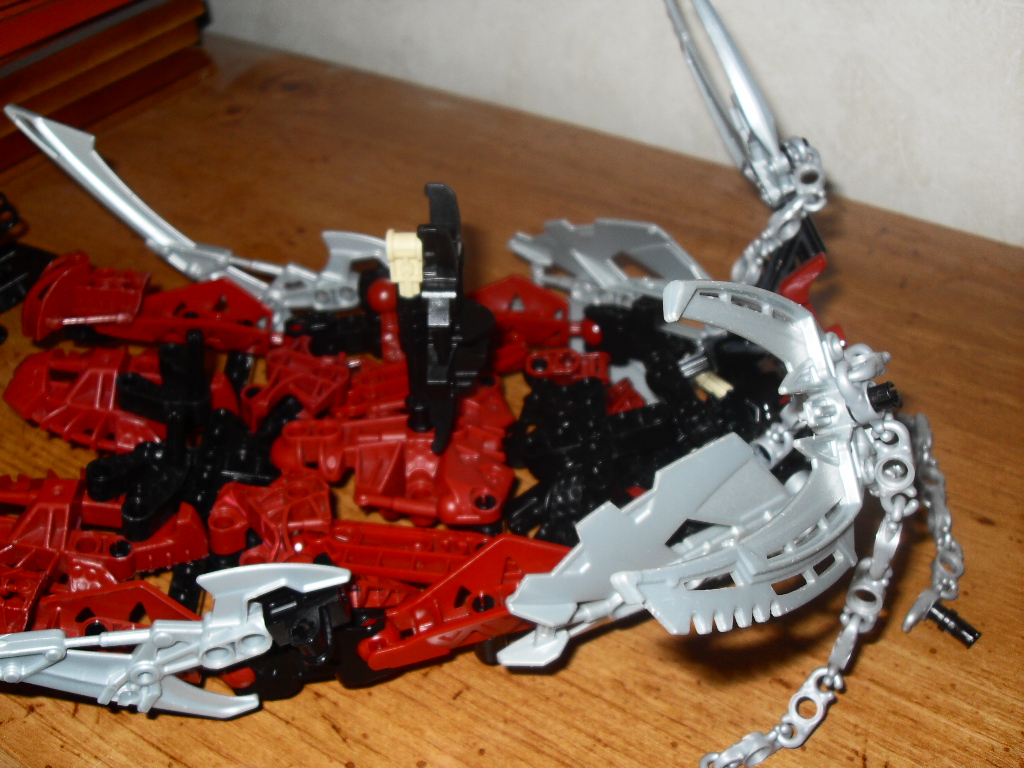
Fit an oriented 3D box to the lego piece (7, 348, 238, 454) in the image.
[{"bbox_3d":[-0.112,0.004,0.317,0.062,0.015,0.031,3,41,7],"label":"lego piece"}]

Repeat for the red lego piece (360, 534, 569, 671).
[{"bbox_3d":[-0.011,0.050,0.254,0.050,0.015,0.021,-15,42,-13],"label":"red lego piece"}]

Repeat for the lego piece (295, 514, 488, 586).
[{"bbox_3d":[-0.028,0.040,0.267,0.048,0.010,0.017,1,41,5],"label":"lego piece"}]

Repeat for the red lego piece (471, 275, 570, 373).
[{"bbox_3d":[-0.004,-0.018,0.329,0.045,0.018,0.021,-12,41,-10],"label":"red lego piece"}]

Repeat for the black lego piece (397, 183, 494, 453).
[{"bbox_3d":[-0.015,-0.014,0.263,0.020,0.070,0.024,0,40,0],"label":"black lego piece"}]

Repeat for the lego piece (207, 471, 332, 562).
[{"bbox_3d":[-0.061,0.033,0.276,0.030,0.013,0.021,-5,40,-2],"label":"lego piece"}]

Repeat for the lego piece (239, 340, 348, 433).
[{"bbox_3d":[-0.062,0.000,0.314,0.030,0.013,0.023,-10,41,-7],"label":"lego piece"}]

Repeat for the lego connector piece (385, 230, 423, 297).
[{"bbox_3d":[-0.024,-0.027,0.247,0.008,0.015,0.008,0,40,0],"label":"lego connector piece"}]

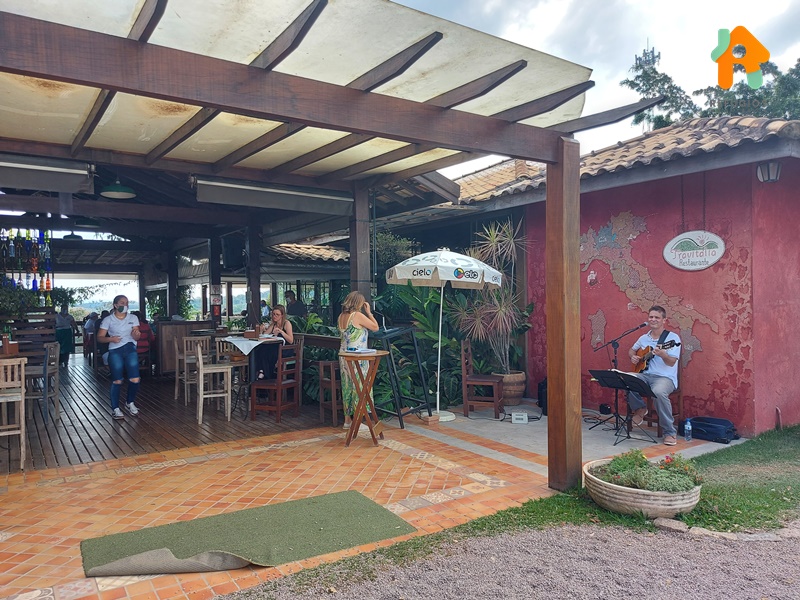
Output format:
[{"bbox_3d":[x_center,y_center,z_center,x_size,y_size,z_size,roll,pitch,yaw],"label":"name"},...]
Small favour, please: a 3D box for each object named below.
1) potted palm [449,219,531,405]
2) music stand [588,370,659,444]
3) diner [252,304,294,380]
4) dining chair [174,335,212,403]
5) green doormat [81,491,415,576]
[{"bbox_3d":[1.340,0.160,8.300,1.170,2.740,1.080,0,1,9],"label":"potted palm"},{"bbox_3d":[2.385,1.137,5.931,0.450,0.750,0.580,-1,0,-35],"label":"music stand"},{"bbox_3d":[-1.810,0.640,7.950,0.680,1.120,0.480,-1,1,-42],"label":"diner"},{"bbox_3d":[-3.406,1.085,9.052,0.460,1.020,0.420,-1,0,-18],"label":"dining chair"},{"bbox_3d":[-1.000,1.570,3.755,1.960,0.070,0.960,-1,1,-30],"label":"green doormat"}]

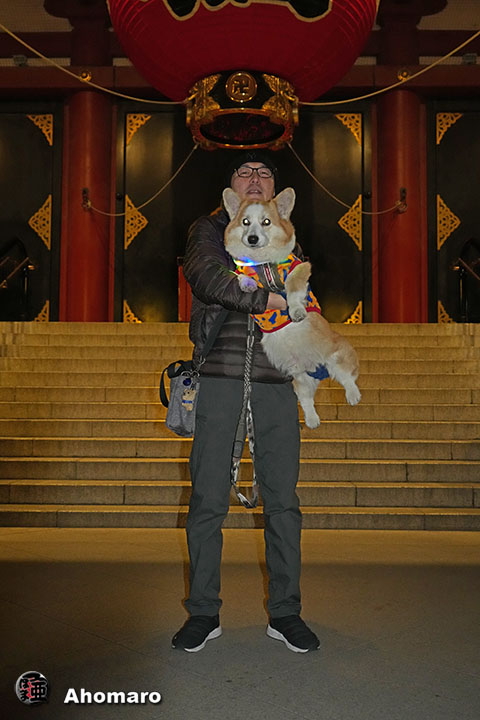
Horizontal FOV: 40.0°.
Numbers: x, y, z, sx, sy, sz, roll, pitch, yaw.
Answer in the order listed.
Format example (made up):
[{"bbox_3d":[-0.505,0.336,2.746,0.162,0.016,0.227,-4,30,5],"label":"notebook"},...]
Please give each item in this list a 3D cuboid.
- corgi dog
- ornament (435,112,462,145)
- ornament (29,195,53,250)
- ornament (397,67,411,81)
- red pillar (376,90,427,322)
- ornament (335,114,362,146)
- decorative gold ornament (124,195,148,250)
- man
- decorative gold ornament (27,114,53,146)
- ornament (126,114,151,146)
[{"bbox_3d":[0.167,-0.172,2.139,0.442,0.771,0.360,0,-3,1],"label":"corgi dog"},{"bbox_3d":[3.321,-3.659,10.449,0.417,0.512,0.030,0,-3,1],"label":"ornament"},{"bbox_3d":[-3.170,-2.182,10.486,0.384,0.909,0.030,0,-3,1],"label":"ornament"},{"bbox_3d":[2.485,-4.337,9.999,0.211,0.210,0.120,0,-3,1],"label":"ornament"},{"bbox_3d":[2.509,-2.174,10.286,0.700,3.928,0.700,0,-3,1],"label":"red pillar"},{"bbox_3d":[1.730,-3.658,10.477,0.426,0.512,0.030,0,-3,1],"label":"ornament"},{"bbox_3d":[-1.636,-2.178,10.459,0.385,0.903,0.030,0,-3,1],"label":"decorative gold ornament"},{"bbox_3d":[0.026,0.106,2.358,0.530,1.786,0.460,0,-3,1],"label":"man"},{"bbox_3d":[-3.204,-3.680,10.566,0.431,0.521,0.030,0,-3,1],"label":"decorative gold ornament"},{"bbox_3d":[-1.615,-3.674,10.537,0.396,0.516,0.030,0,-3,1],"label":"ornament"}]

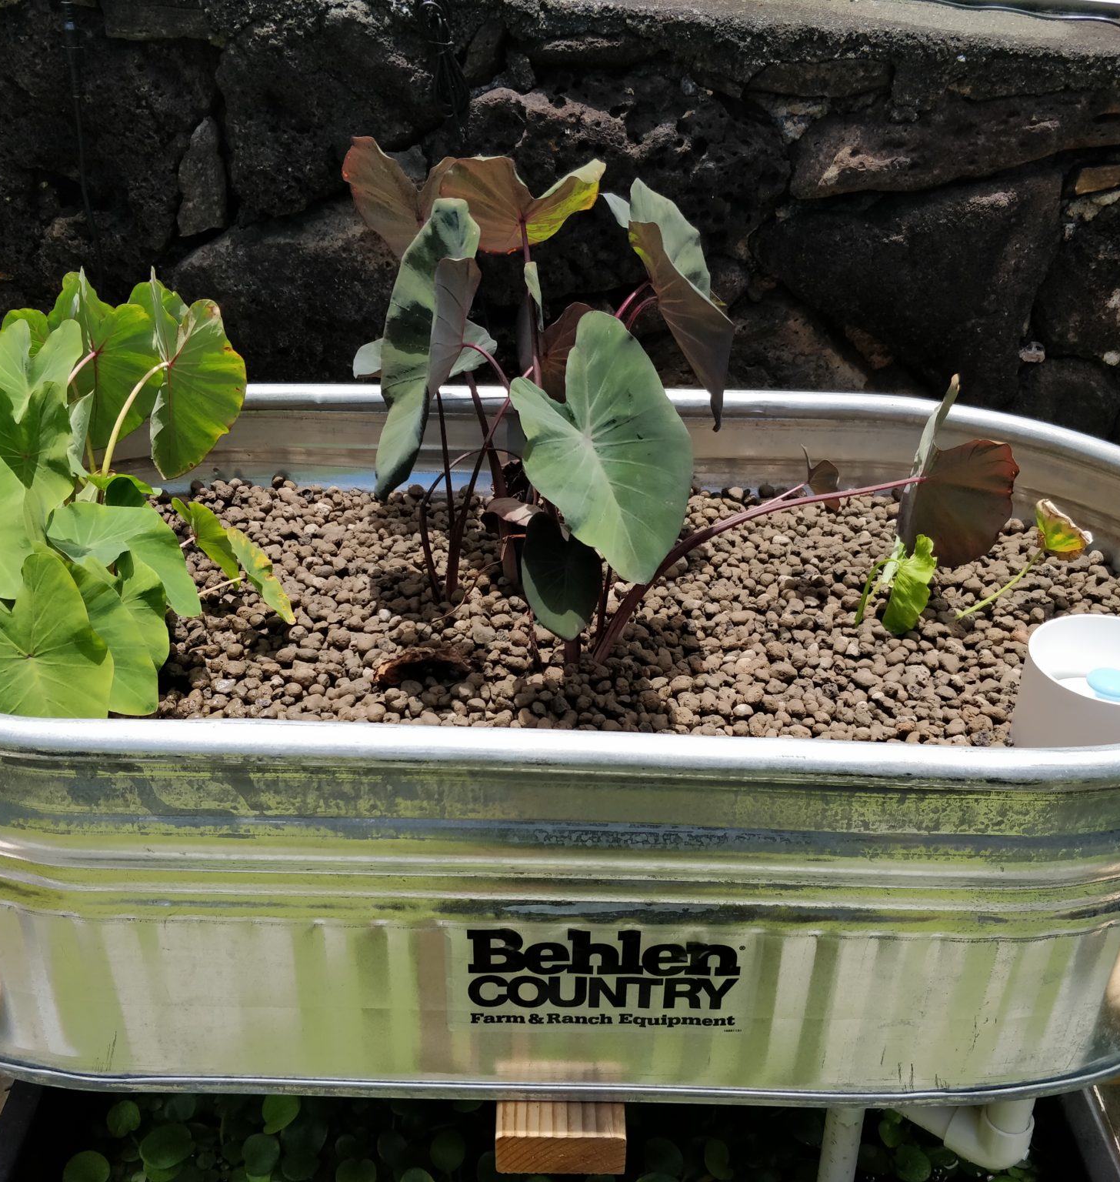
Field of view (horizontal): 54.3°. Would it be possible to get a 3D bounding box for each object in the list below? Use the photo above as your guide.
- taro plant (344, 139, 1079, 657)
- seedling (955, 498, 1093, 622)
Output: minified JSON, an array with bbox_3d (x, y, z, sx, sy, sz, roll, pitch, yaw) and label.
[{"bbox_3d":[0.117,-0.147,0.882,0.545,0.385,0.290,1,31,0],"label":"taro plant"},{"bbox_3d":[0.405,-0.029,0.972,0.125,0.095,0.085,1,31,0],"label":"seedling"}]

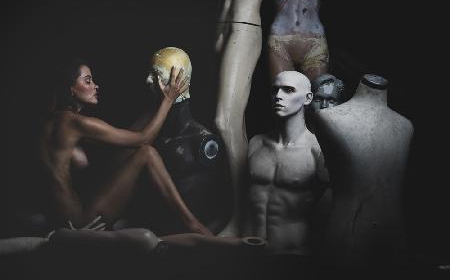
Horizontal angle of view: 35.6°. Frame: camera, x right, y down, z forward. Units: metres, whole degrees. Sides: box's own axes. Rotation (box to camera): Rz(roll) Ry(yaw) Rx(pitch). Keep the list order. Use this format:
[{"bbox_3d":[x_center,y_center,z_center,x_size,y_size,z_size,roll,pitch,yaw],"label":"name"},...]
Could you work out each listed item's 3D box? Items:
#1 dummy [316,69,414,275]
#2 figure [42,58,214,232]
[{"bbox_3d":[0.600,0.152,3.050,0.430,0.870,0.270,2,6,22],"label":"dummy"},{"bbox_3d":[-0.481,0.042,3.400,0.830,0.870,0.450,-1,6,-7],"label":"figure"}]

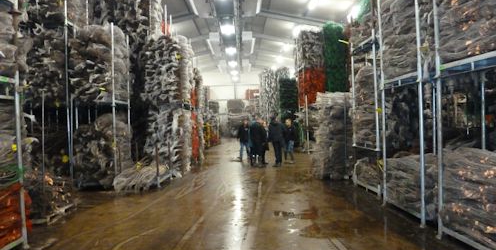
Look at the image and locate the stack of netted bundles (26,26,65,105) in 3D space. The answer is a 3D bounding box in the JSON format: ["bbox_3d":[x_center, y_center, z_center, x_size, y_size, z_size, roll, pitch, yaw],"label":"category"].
[{"bbox_3d":[-5.170,-1.520,9.250,1.100,1.980,1.150,-2,1,-1],"label":"stack of netted bundles"}]

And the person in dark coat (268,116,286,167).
[{"bbox_3d":[0.990,0.530,11.550,0.550,1.740,0.420,-1,1,20],"label":"person in dark coat"}]

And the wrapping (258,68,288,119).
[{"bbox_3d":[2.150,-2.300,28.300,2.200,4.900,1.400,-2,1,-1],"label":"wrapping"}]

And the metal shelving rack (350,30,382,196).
[{"bbox_3d":[3.120,-0.220,7.600,1.150,3.360,1.360,-2,1,-1],"label":"metal shelving rack"}]

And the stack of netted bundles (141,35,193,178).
[{"bbox_3d":[-2.570,-0.530,11.000,1.300,4.200,1.250,-2,1,-1],"label":"stack of netted bundles"}]

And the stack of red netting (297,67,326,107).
[{"bbox_3d":[3.320,-1.920,17.400,1.150,2.000,1.250,-2,1,-1],"label":"stack of red netting"}]

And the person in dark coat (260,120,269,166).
[{"bbox_3d":[0.580,0.640,12.800,0.500,1.690,0.360,-2,1,5],"label":"person in dark coat"}]

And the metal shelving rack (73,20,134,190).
[{"bbox_3d":[-3.910,-0.500,9.250,1.150,4.200,1.150,-2,1,-1],"label":"metal shelving rack"}]

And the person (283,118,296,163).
[{"bbox_3d":[1.560,0.600,12.800,0.500,1.670,0.370,-1,1,18],"label":"person"}]

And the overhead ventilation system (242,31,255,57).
[{"bbox_3d":[0.030,-5.560,23.600,0.800,0.500,4.900,-2,1,-1],"label":"overhead ventilation system"}]

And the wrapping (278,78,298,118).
[{"bbox_3d":[2.480,-1.630,21.500,1.150,2.500,1.200,-2,1,-1],"label":"wrapping"}]

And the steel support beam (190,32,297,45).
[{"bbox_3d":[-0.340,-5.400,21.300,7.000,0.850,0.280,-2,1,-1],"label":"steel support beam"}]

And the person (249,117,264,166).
[{"bbox_3d":[0.330,0.540,11.550,0.550,1.760,0.420,-1,1,20],"label":"person"}]

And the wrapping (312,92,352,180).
[{"bbox_3d":[2.460,0.280,9.850,1.100,2.350,1.150,-2,1,-1],"label":"wrapping"}]

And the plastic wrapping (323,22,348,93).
[{"bbox_3d":[4.220,-3.150,17.100,1.150,3.650,1.250,-2,1,-1],"label":"plastic wrapping"}]

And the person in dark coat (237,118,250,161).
[{"bbox_3d":[-0.170,0.600,13.700,0.530,1.710,0.380,-2,1,-15],"label":"person in dark coat"}]

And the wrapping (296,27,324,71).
[{"bbox_3d":[3.220,-3.770,17.550,1.150,2.150,1.300,-2,1,-1],"label":"wrapping"}]

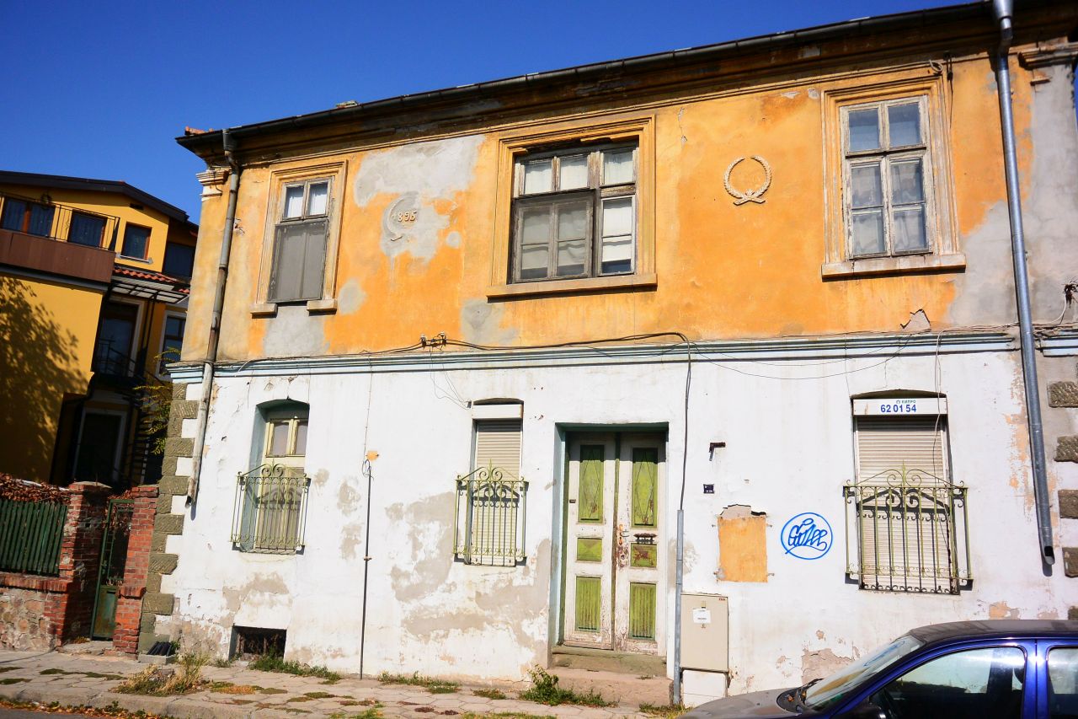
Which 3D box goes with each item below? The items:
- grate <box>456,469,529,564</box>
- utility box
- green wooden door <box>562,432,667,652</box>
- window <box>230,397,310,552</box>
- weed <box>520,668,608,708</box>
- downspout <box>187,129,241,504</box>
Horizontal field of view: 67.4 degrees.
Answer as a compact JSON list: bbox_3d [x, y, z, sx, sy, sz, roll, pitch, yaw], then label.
[{"bbox_3d":[-0.562,1.745,9.476,0.920,1.130,0.120,-2,-12,20],"label":"grate"},{"bbox_3d":[1.720,2.807,8.340,0.480,0.730,0.200,-2,-12,20],"label":"utility box"},{"bbox_3d":[0.898,2.074,9.366,1.180,2.450,0.100,-2,-12,20],"label":"green wooden door"},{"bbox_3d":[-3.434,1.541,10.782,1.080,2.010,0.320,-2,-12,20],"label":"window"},{"bbox_3d":[0.253,3.458,8.519,1.030,0.340,0.380,-2,-12,20],"label":"weed"},{"bbox_3d":[-4.587,-0.694,11.380,0.190,5.380,0.360,-2,-12,20],"label":"downspout"}]

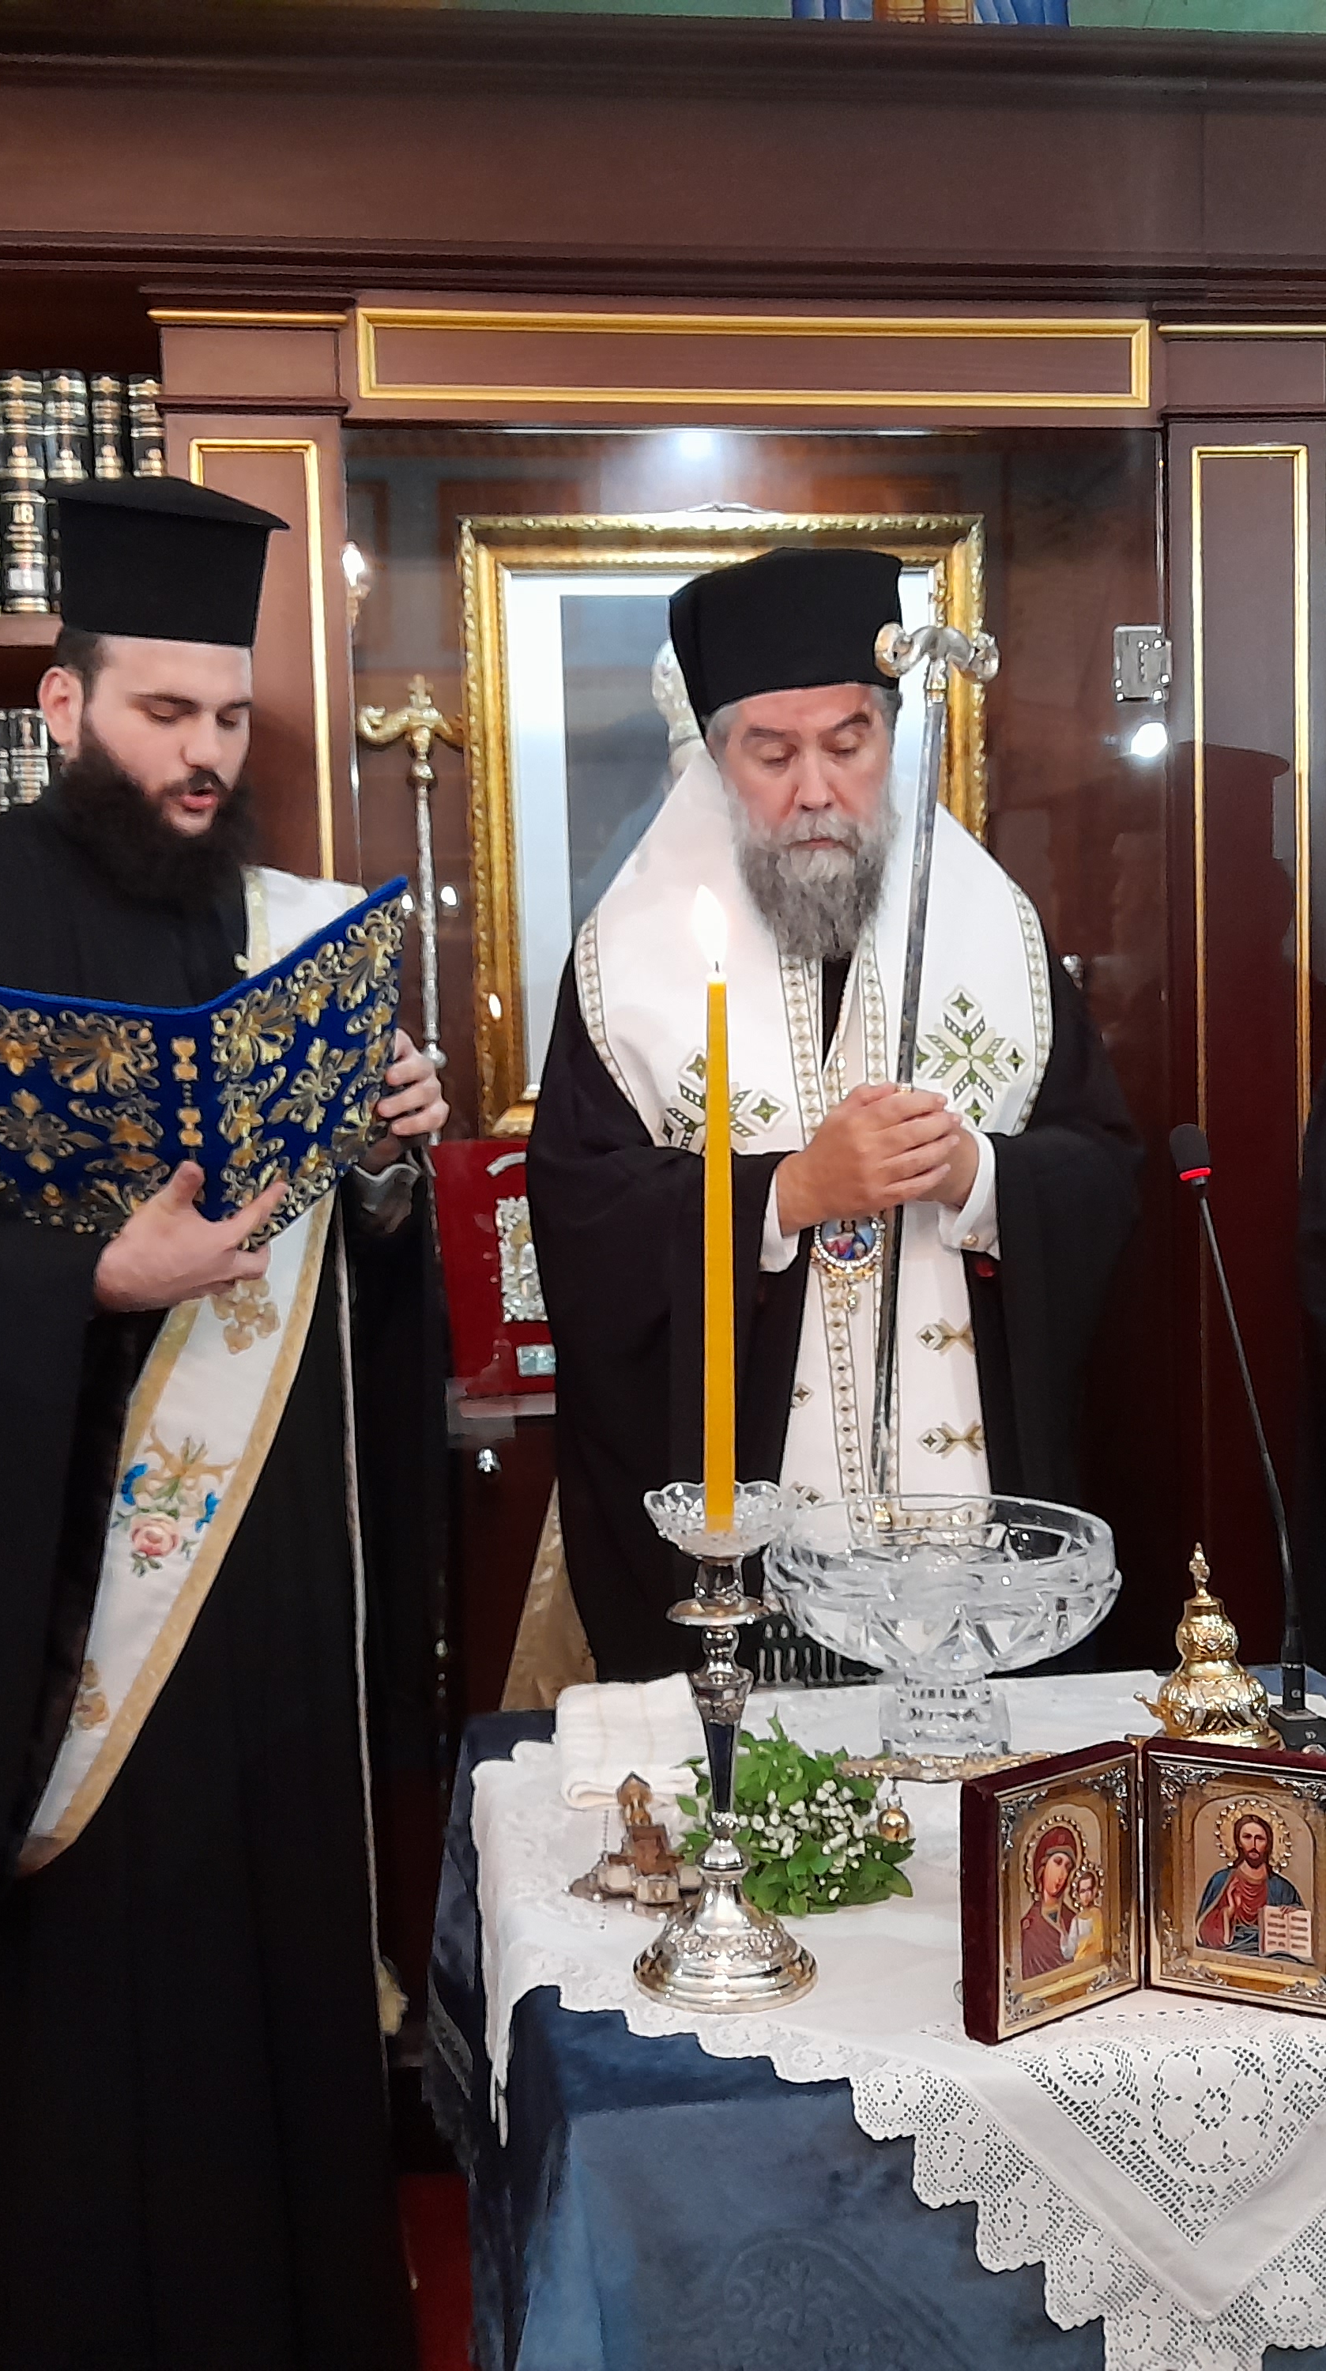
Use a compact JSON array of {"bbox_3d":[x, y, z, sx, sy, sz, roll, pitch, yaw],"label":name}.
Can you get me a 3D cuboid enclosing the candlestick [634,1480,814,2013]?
[{"bbox_3d":[0.034,0.333,1.370,0.110,0.294,0.110,-2,4,-8],"label":"candlestick"}]

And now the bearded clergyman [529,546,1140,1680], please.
[{"bbox_3d":[0.169,0.279,2.244,0.600,1.776,0.460,-2,4,-3],"label":"bearded clergyman"}]

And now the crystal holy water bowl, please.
[{"bbox_3d":[0.216,0.343,1.773,0.270,0.178,0.270,-2,4,0],"label":"crystal holy water bowl"}]

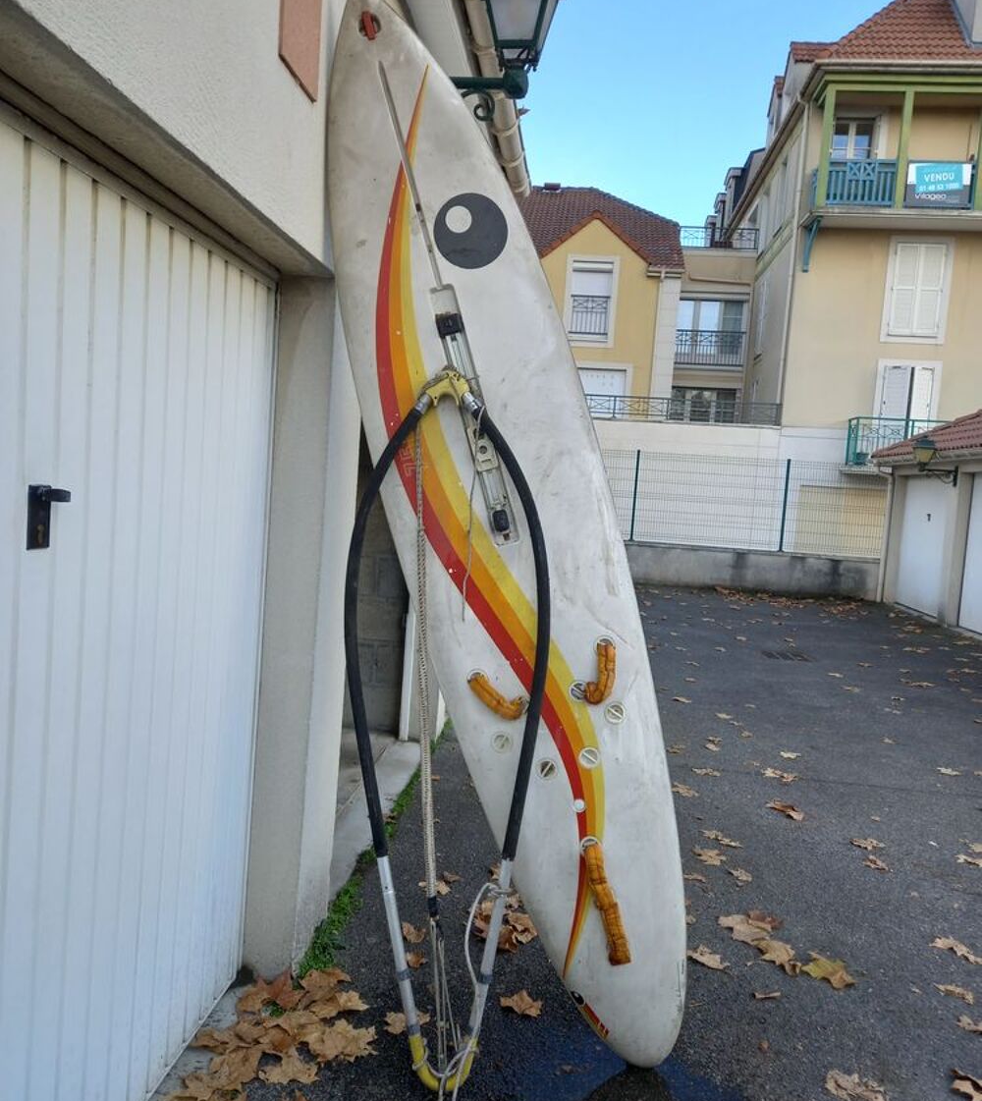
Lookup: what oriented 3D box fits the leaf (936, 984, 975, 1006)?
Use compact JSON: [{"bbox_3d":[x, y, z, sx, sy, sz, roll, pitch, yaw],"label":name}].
[{"bbox_3d":[1.453,1.384,2.957,0.113,0.028,0.102,4,4,5],"label":"leaf"}]

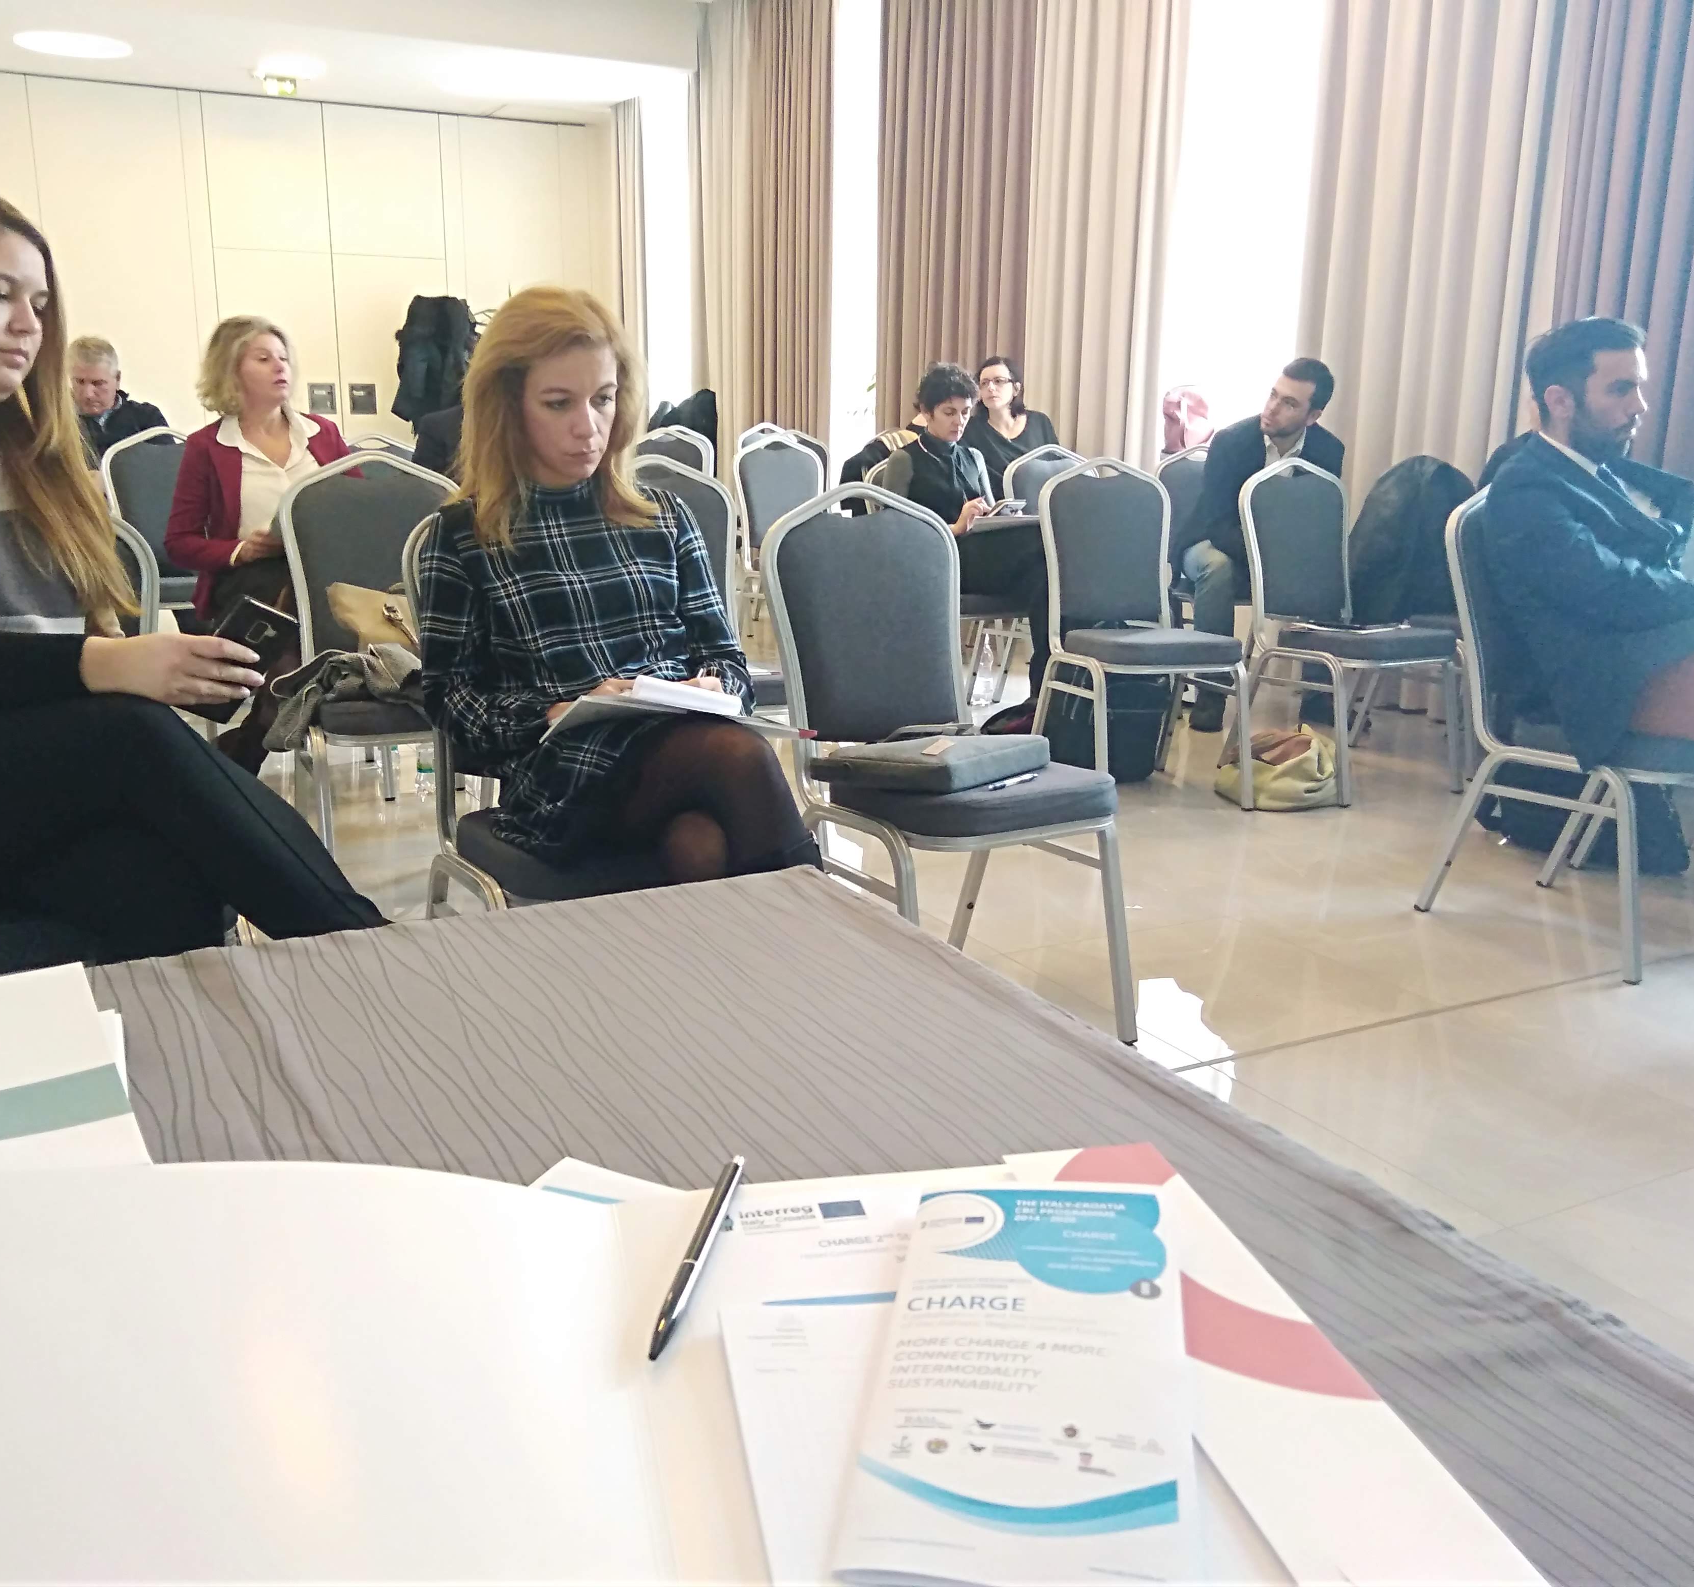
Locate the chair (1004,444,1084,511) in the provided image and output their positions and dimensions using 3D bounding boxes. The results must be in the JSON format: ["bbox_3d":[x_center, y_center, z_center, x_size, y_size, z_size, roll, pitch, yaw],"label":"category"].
[{"bbox_3d":[0.844,-0.718,5.829,0.440,0.915,0.560,-6,15,-28],"label":"chair"}]

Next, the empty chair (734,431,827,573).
[{"bbox_3d":[-0.163,-0.991,7.027,0.440,0.930,0.585,-6,15,-27],"label":"empty chair"}]

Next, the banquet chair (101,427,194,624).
[{"bbox_3d":[-2.319,-0.744,5.806,0.440,0.930,0.585,-2,13,-14],"label":"banquet chair"}]

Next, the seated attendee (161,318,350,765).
[{"bbox_3d":[-1.495,-0.605,4.439,0.480,1.250,0.770,-5,14,-24],"label":"seated attendee"}]

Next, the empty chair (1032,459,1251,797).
[{"bbox_3d":[0.824,-0.459,4.790,0.440,0.930,0.585,-3,13,-16],"label":"empty chair"}]

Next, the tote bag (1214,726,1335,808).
[{"bbox_3d":[1.216,-0.085,4.820,0.320,0.205,0.250,-2,13,-12],"label":"tote bag"}]

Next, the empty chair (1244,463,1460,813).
[{"bbox_3d":[1.457,-0.494,4.983,0.440,0.930,0.585,-5,14,-25],"label":"empty chair"}]

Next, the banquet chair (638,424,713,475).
[{"bbox_3d":[-0.758,-1.148,7.669,0.440,0.930,0.585,-3,14,-18],"label":"banquet chair"}]

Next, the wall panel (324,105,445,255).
[{"bbox_3d":[-3.097,-4.096,11.486,0.780,0.940,0.050,-6,15,-29],"label":"wall panel"}]

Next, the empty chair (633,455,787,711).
[{"bbox_3d":[-0.374,-0.327,4.065,0.440,0.915,0.560,-5,14,-24],"label":"empty chair"}]

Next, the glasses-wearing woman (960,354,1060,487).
[{"bbox_3d":[0.698,-1.140,7.000,0.490,1.260,0.760,-1,13,-10],"label":"glasses-wearing woman"}]

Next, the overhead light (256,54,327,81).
[{"bbox_3d":[-3.155,-4.121,9.708,0.420,0.080,0.420,-6,15,-29],"label":"overhead light"}]

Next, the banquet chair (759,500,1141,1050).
[{"bbox_3d":[0.165,-0.049,2.913,0.440,0.915,0.560,-7,16,-32],"label":"banquet chair"}]

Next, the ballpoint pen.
[{"bbox_3d":[-0.052,0.162,0.609,0.009,0.009,0.144,2,13,7],"label":"ballpoint pen"}]

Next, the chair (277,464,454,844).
[{"bbox_3d":[-1.054,-0.324,4.005,0.440,0.915,0.560,-5,14,-24],"label":"chair"}]

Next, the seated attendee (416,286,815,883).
[{"bbox_3d":[-0.345,-0.111,2.466,0.500,1.225,0.750,-7,15,-29],"label":"seated attendee"}]

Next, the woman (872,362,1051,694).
[{"bbox_3d":[0.408,-0.828,5.739,0.470,1.210,0.720,-9,16,-36],"label":"woman"}]

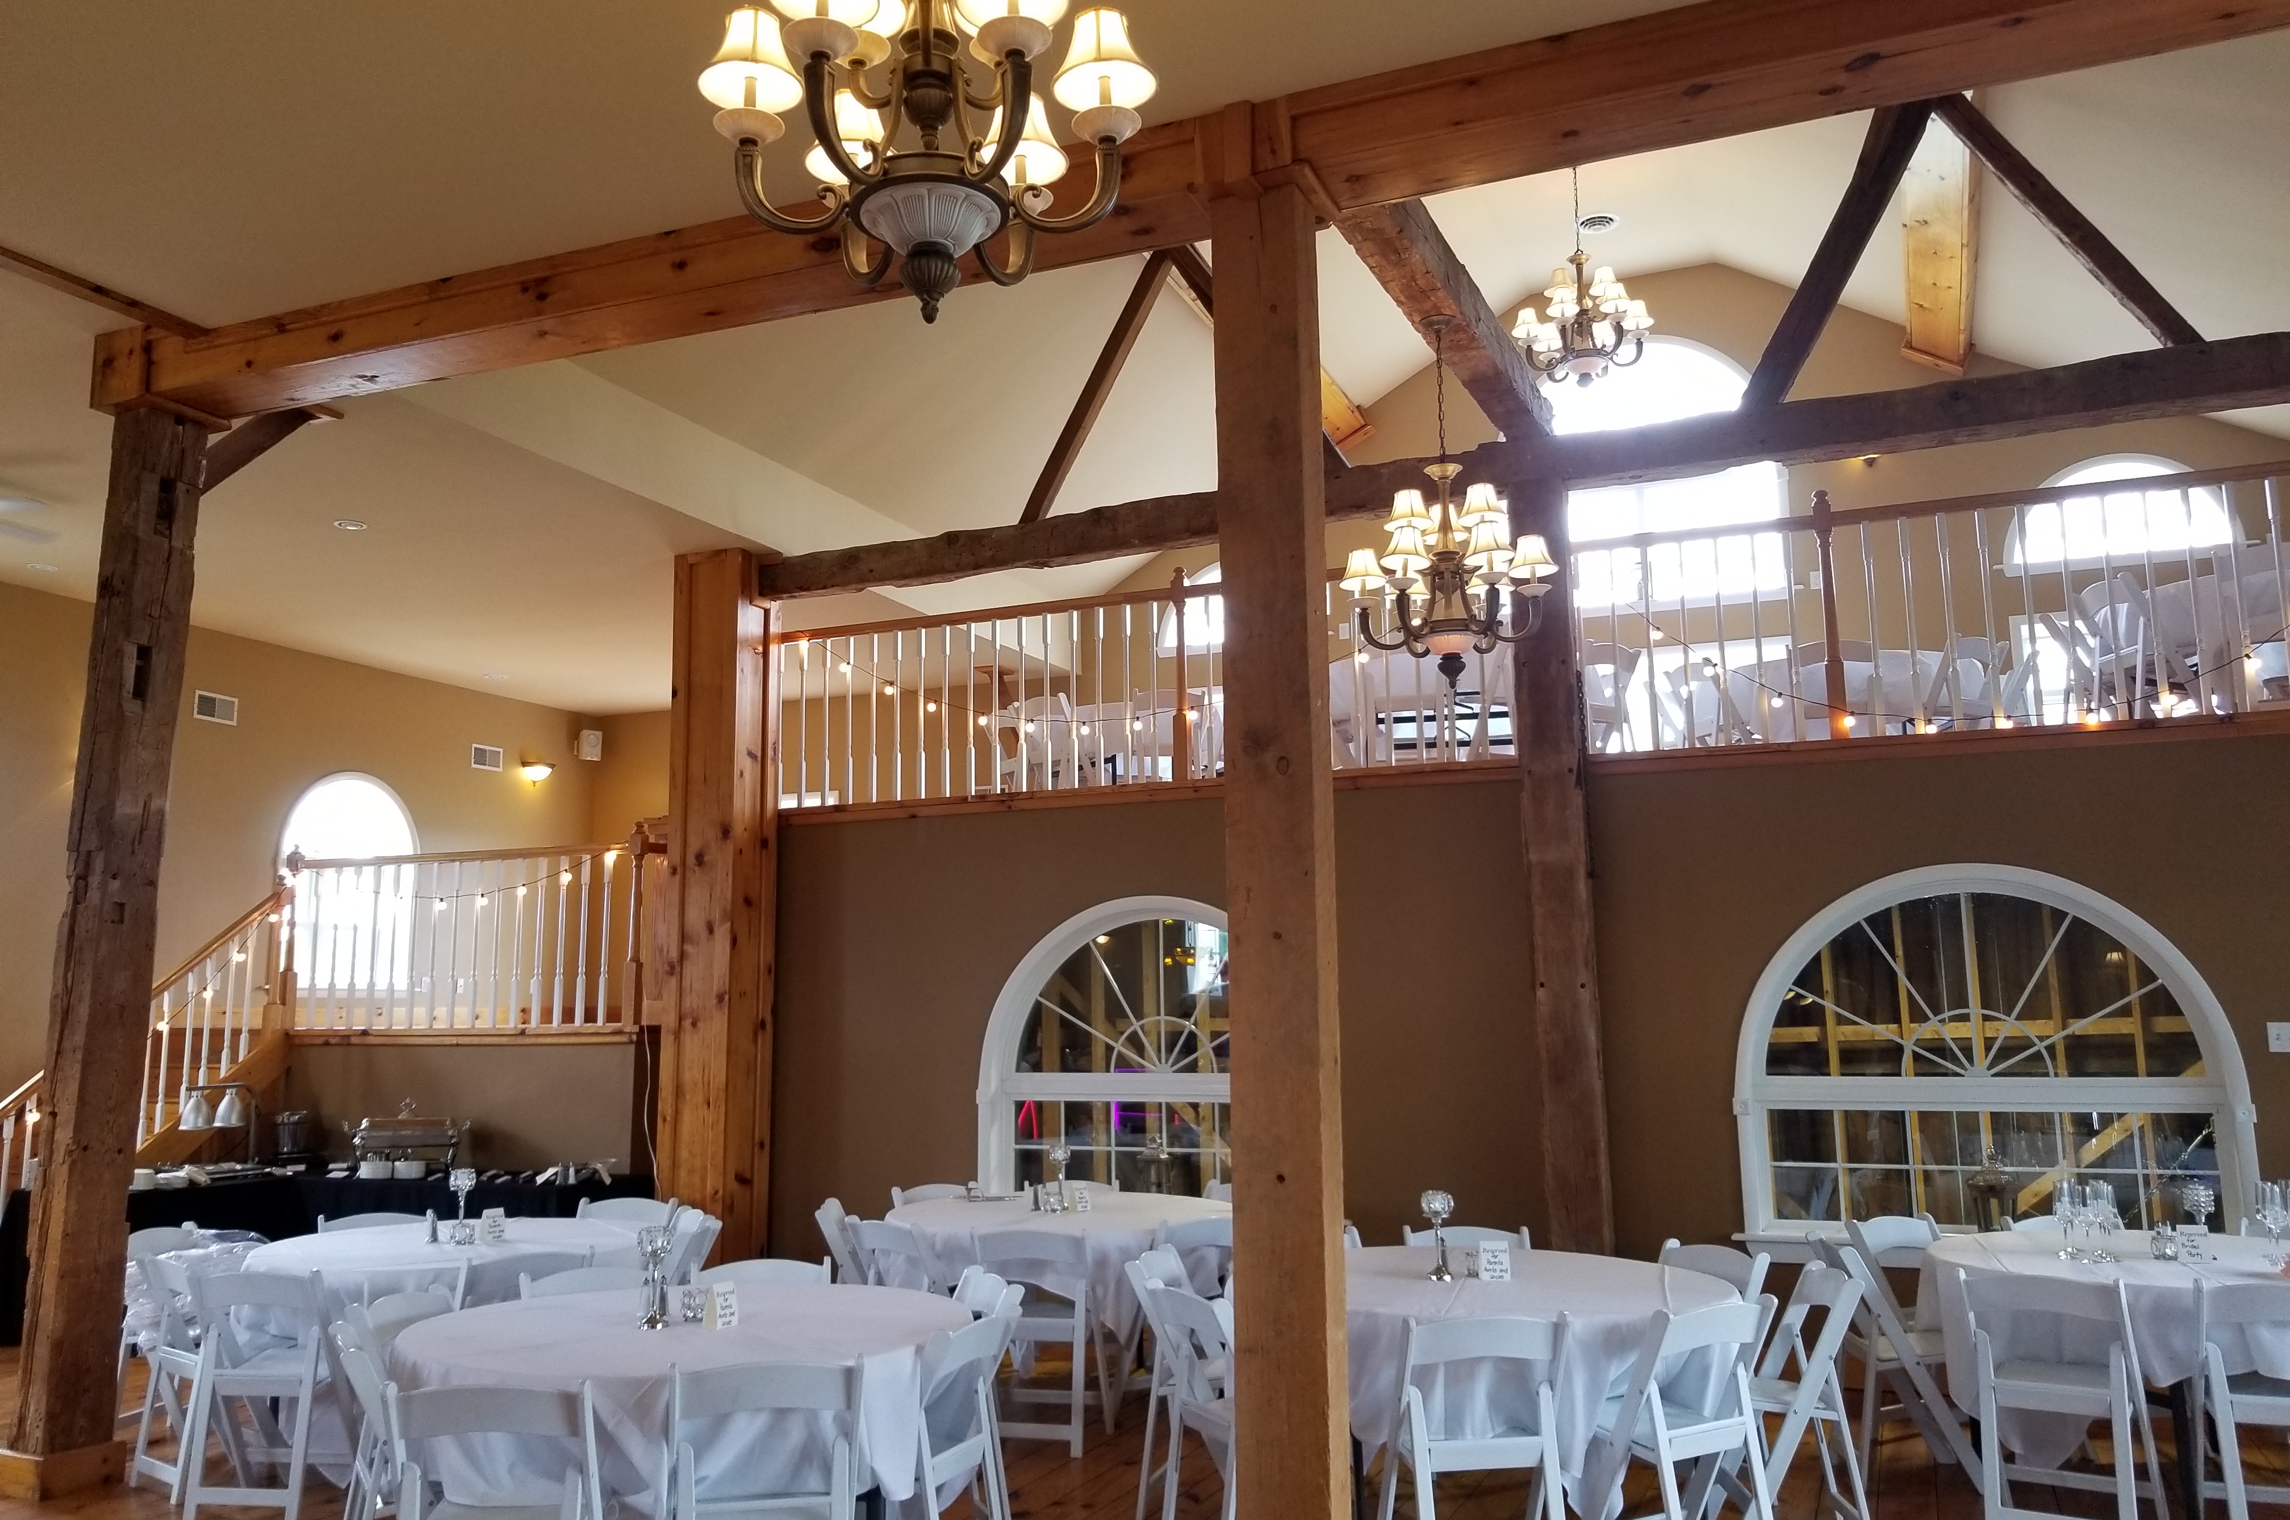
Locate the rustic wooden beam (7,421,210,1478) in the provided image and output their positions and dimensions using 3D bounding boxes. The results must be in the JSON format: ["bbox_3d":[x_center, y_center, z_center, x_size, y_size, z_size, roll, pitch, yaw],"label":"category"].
[{"bbox_3d":[-3.807,0.639,6.280,0.270,3.830,0.270,-4,-10,22],"label":"rustic wooden beam"}]

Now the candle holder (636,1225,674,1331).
[{"bbox_3d":[-1.318,1.381,4.642,0.105,0.280,0.105,-4,-10,22],"label":"candle holder"}]

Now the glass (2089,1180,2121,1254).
[{"bbox_3d":[3.160,1.508,5.688,0.075,0.236,0.075,-4,-9,22],"label":"glass"}]

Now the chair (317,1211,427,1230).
[{"bbox_3d":[-3.150,2.260,7.007,0.445,0.785,0.450,4,-10,-25],"label":"chair"}]

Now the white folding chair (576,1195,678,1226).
[{"bbox_3d":[-2.376,2.370,7.563,0.450,0.780,0.470,-1,-9,3],"label":"white folding chair"}]

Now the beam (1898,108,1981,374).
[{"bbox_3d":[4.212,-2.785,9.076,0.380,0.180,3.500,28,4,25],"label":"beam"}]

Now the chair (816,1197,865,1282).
[{"bbox_3d":[-1.170,2.299,7.372,0.450,0.785,0.445,0,-9,-2],"label":"chair"}]

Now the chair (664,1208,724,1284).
[{"bbox_3d":[-2.038,2.255,7.040,0.450,0.785,0.445,5,-11,-32],"label":"chair"}]

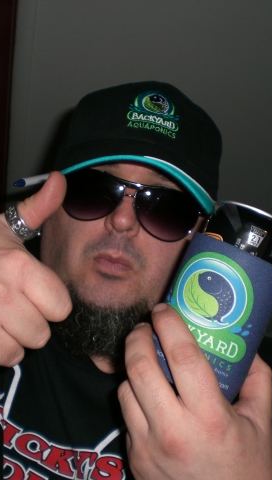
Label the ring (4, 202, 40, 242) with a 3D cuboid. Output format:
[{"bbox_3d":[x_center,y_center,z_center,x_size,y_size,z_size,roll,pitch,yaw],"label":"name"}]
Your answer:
[{"bbox_3d":[-0.078,-0.013,0.483,0.009,0.025,0.025,-43,1,8],"label":"ring"}]

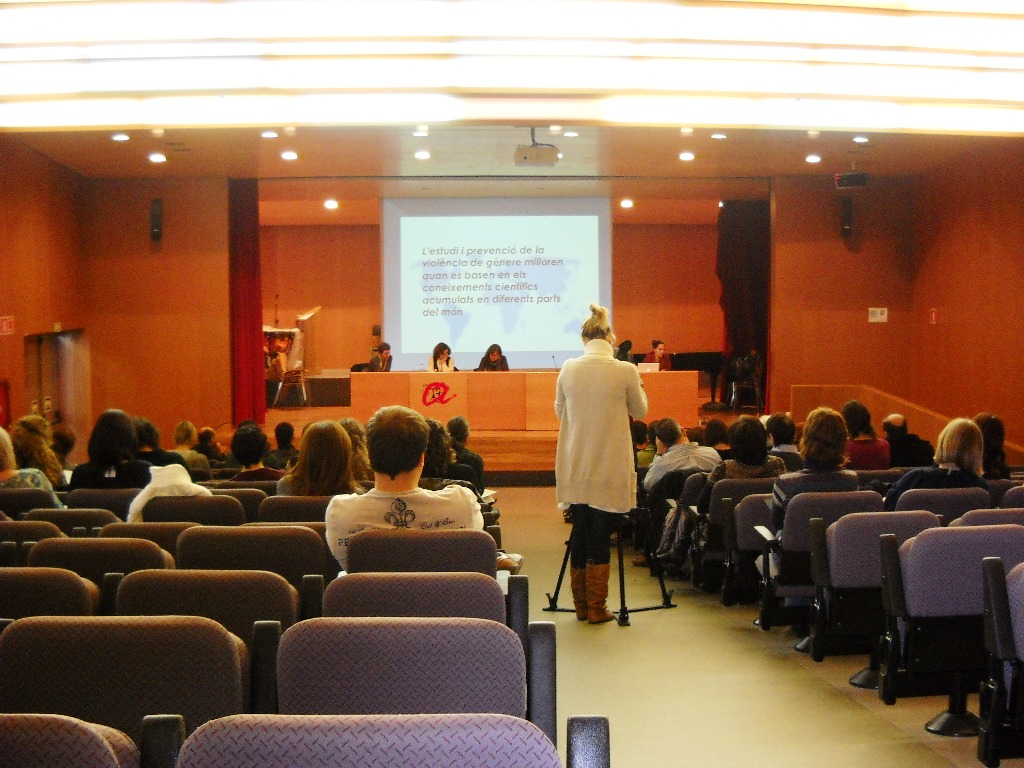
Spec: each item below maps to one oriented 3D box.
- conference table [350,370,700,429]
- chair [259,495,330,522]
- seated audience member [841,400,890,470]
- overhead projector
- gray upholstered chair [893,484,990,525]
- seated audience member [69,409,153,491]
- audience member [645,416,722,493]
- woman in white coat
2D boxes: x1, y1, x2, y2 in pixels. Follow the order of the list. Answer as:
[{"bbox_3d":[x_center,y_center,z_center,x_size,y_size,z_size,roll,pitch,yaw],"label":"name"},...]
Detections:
[{"bbox_3d":[0.168,0.206,16.624,4.650,0.795,0.800,0,3,-2],"label":"conference table"},{"bbox_3d":[-0.946,0.929,6.005,0.560,0.825,0.580,0,3,3],"label":"chair"},{"bbox_3d":[2.520,0.780,9.200,0.470,1.280,0.780,0,3,-10],"label":"seated audience member"},{"bbox_3d":[0.256,-2.506,13.206,0.490,0.190,0.400,0,4,-3],"label":"overhead projector"},{"bbox_3d":[2.120,0.930,6.330,0.540,0.800,0.580,0,3,-10],"label":"gray upholstered chair"},{"bbox_3d":[-2.238,0.758,6.988,0.500,1.250,0.750,0,3,3],"label":"seated audience member"},{"bbox_3d":[1.290,0.880,9.700,0.580,1.200,0.800,0,3,-4],"label":"audience member"},{"bbox_3d":[0.513,0.450,6.910,0.530,1.790,0.420,0,3,3],"label":"woman in white coat"}]

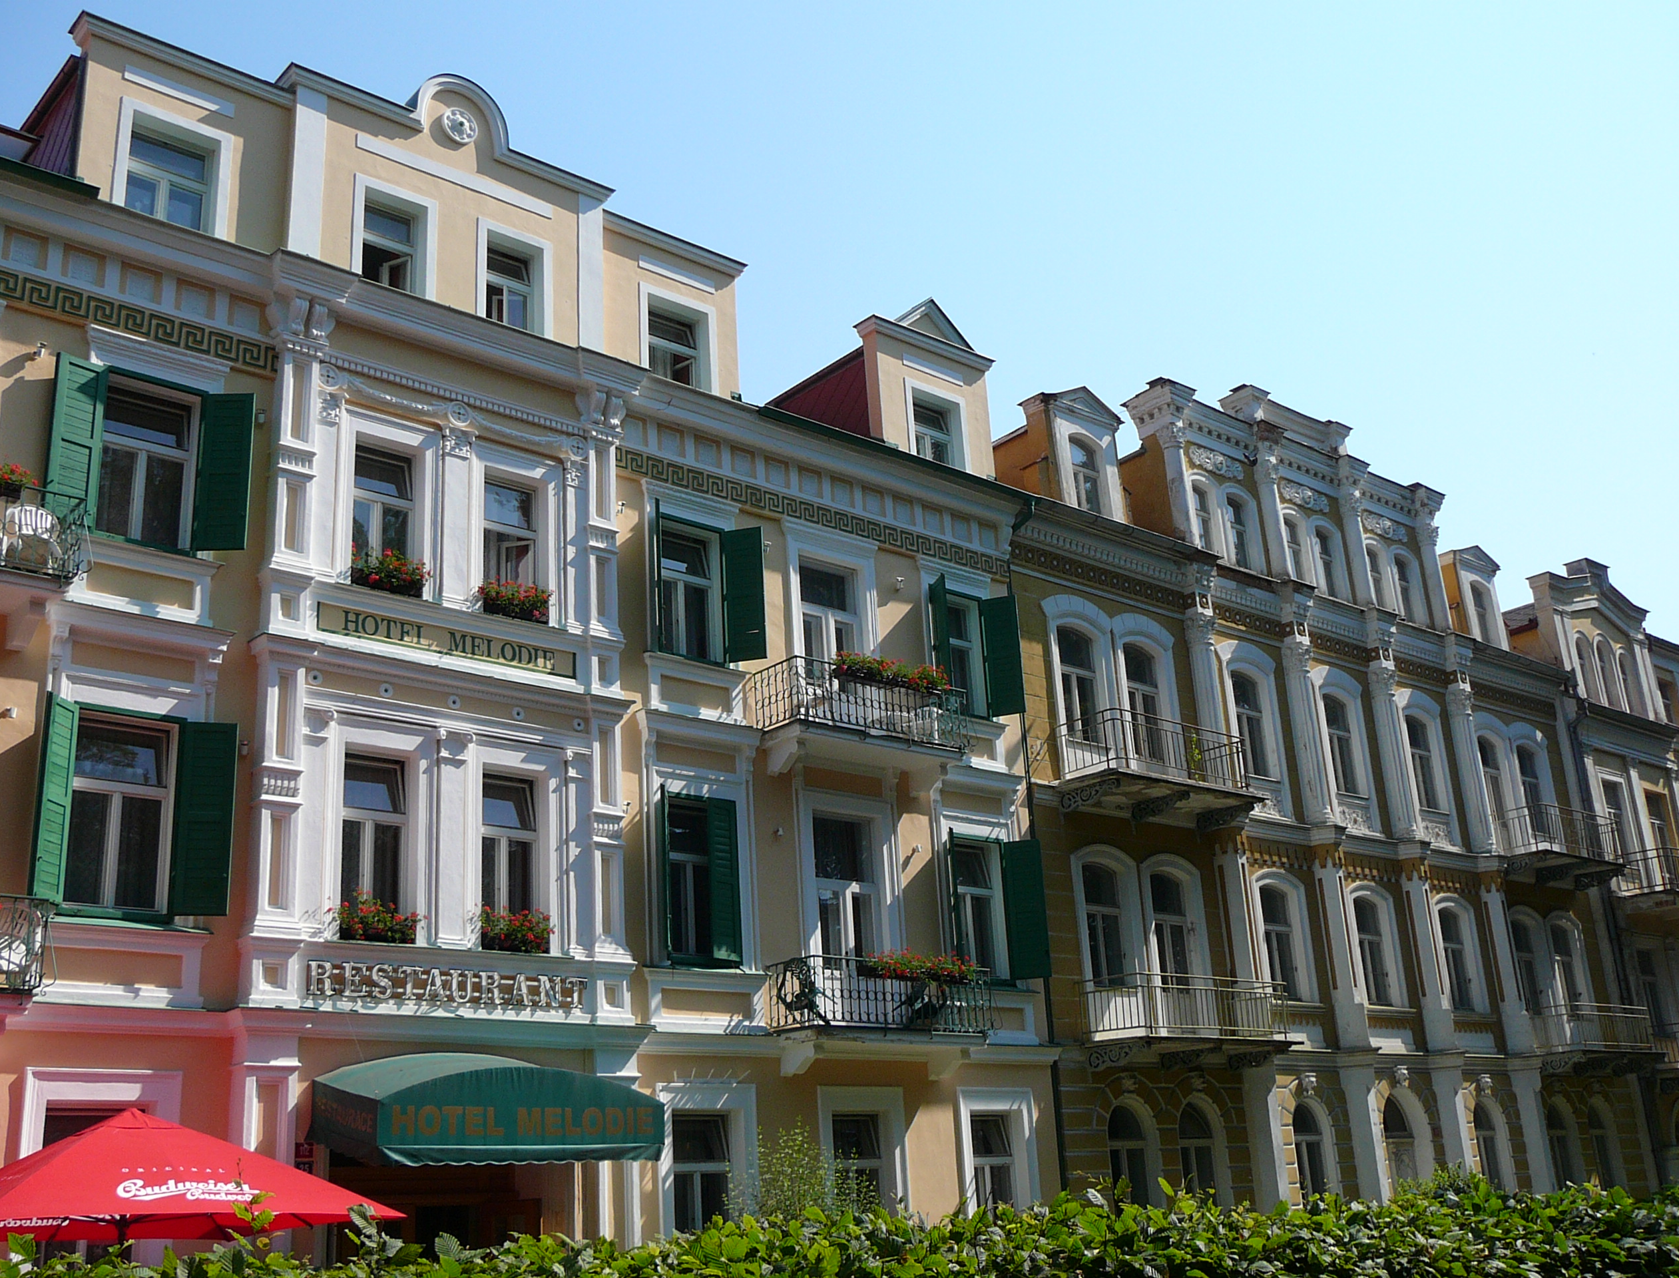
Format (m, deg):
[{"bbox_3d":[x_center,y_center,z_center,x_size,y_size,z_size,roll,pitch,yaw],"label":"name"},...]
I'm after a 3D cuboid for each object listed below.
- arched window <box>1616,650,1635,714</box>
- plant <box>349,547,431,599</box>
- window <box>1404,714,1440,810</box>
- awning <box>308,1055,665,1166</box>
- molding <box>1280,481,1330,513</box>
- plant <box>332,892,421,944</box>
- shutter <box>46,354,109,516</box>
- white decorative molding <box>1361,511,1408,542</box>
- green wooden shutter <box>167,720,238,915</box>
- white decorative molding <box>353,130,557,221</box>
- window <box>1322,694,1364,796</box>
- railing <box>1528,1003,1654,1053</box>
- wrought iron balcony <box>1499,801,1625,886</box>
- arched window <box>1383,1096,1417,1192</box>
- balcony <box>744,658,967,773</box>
[{"bbox_3d":[19.625,1.094,43.160,0.650,1.750,0.200,13,-25,-39],"label":"arched window"},{"bbox_3d":[-5.502,-0.806,20.943,1.023,0.493,0.316,13,-25,-39],"label":"plant"},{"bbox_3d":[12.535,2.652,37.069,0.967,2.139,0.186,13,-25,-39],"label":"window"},{"bbox_3d":[-3.697,5.012,18.433,3.381,1.240,1.500,13,-25,-39],"label":"awning"},{"bbox_3d":[9.946,-3.036,36.639,1.730,0.465,0.112,13,-25,-39],"label":"molding"},{"bbox_3d":[-5.278,3.172,19.560,1.060,0.558,0.316,13,-25,-39],"label":"plant"},{"bbox_3d":[-8.681,-2.251,19.613,0.050,2.090,0.573,-20,-25,39],"label":"shutter"},{"bbox_3d":[12.390,-2.519,39.090,1.720,0.396,0.100,13,-25,-39],"label":"white decorative molding"},{"bbox_3d":[-6.650,1.878,18.130,0.511,2.077,0.050,3,-20,-19],"label":"green wooden shutter"},{"bbox_3d":[-5.417,-6.501,24.415,3.070,0.194,0.070,13,-25,-38],"label":"white decorative molding"},{"bbox_3d":[9.587,2.117,33.103,0.900,1.930,0.180,13,-25,-39],"label":"window"},{"bbox_3d":[16.484,8.624,37.594,3.230,1.012,1.178,13,-25,-39],"label":"railing"},{"bbox_3d":[16.255,4.699,38.651,3.720,1.414,1.116,13,-25,-39],"label":"wrought iron balcony"},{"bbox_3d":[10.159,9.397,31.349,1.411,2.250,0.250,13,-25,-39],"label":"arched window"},{"bbox_3d":[0.383,1.223,25.465,3.385,1.228,1.042,13,-25,-39],"label":"balcony"}]

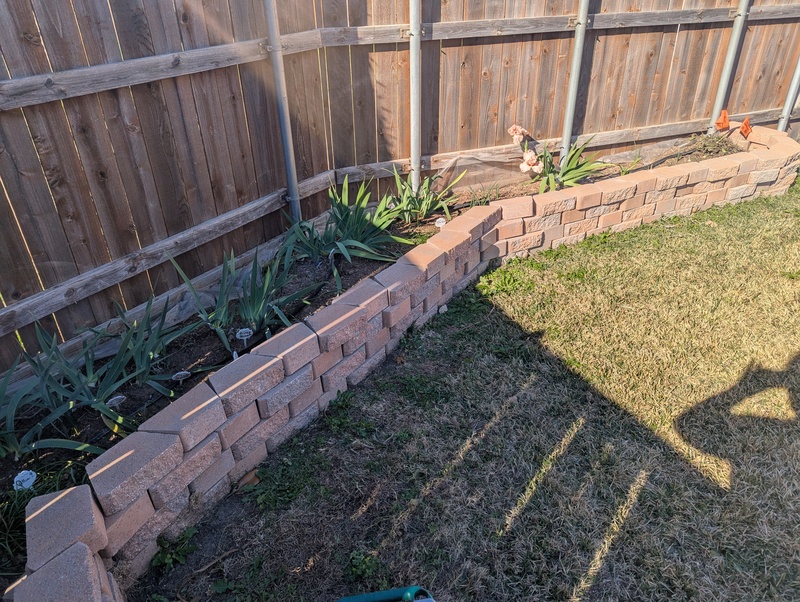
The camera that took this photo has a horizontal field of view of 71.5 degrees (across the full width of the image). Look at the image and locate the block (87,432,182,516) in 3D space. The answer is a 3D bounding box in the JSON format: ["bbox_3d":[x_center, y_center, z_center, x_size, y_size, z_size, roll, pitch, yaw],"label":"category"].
[{"bbox_3d":[-0.917,0.568,1.895,0.165,0.097,0.298,16,35,27],"label":"block"}]

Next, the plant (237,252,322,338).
[{"bbox_3d":[-0.553,-0.035,2.570,0.370,0.370,0.320,-2,31,0],"label":"plant"}]

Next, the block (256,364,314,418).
[{"bbox_3d":[-0.514,0.362,2.347,0.160,0.101,0.295,20,36,32],"label":"block"}]

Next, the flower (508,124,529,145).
[{"bbox_3d":[0.860,-1.208,4.030,0.130,0.130,0.120,8,32,17],"label":"flower"}]

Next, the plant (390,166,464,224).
[{"bbox_3d":[0.183,-0.703,3.700,0.460,0.300,0.340,-1,30,0],"label":"plant"}]

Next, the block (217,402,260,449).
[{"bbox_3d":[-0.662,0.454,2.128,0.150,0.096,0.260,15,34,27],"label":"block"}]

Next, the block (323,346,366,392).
[{"bbox_3d":[-0.303,0.305,2.636,0.160,0.101,0.293,19,36,31],"label":"block"}]

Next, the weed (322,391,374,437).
[{"bbox_3d":[-0.225,0.481,2.401,0.210,0.070,0.170,-2,30,0],"label":"weed"}]

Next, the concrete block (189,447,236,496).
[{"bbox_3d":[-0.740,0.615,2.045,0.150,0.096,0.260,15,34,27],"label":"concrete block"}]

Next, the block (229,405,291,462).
[{"bbox_3d":[-0.592,0.507,2.225,0.150,0.096,0.288,22,38,35],"label":"block"}]

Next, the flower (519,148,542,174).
[{"bbox_3d":[0.952,-1.017,4.050,0.165,0.155,0.150,-1,30,0],"label":"flower"}]

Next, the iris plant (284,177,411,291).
[{"bbox_3d":[-0.304,-0.380,3.220,0.700,0.400,0.550,-2,31,0],"label":"iris plant"}]

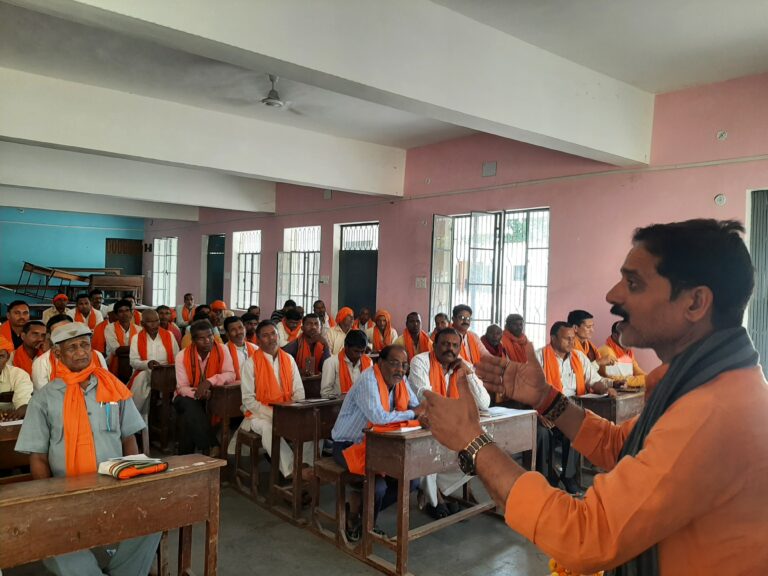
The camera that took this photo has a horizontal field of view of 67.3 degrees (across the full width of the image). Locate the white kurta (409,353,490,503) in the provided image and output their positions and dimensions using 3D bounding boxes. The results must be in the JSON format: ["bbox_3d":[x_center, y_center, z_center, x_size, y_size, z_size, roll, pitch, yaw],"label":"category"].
[{"bbox_3d":[0.393,0.913,3.923,0.520,0.980,0.580,1,2,-22],"label":"white kurta"}]

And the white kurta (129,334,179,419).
[{"bbox_3d":[-2.129,0.748,5.274,0.520,0.660,0.580,1,2,-28],"label":"white kurta"}]

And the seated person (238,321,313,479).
[{"bbox_3d":[-0.755,0.847,4.074,0.520,1.220,0.700,1,2,-28],"label":"seated person"}]

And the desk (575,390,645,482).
[{"bbox_3d":[1.970,1.182,4.654,1.100,0.750,0.400,1,2,-37],"label":"desk"}]

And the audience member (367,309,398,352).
[{"bbox_3d":[0.017,0.849,6.649,0.500,1.190,0.750,1,2,-25],"label":"audience member"}]

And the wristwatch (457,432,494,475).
[{"bbox_3d":[0.155,0.276,0.960,0.056,0.062,0.038,-27,59,-30],"label":"wristwatch"}]

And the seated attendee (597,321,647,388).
[{"bbox_3d":[2.158,0.930,5.130,0.550,1.260,0.750,1,2,-28],"label":"seated attendee"}]

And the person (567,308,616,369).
[{"bbox_3d":[1.824,0.916,5.300,0.750,1.360,0.500,3,2,40],"label":"person"}]

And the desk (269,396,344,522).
[{"bbox_3d":[-0.230,1.162,4.350,1.200,0.770,0.410,1,2,-40],"label":"desk"}]

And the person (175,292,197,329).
[{"bbox_3d":[-3.184,0.698,9.300,0.500,1.280,0.750,1,2,-40],"label":"person"}]

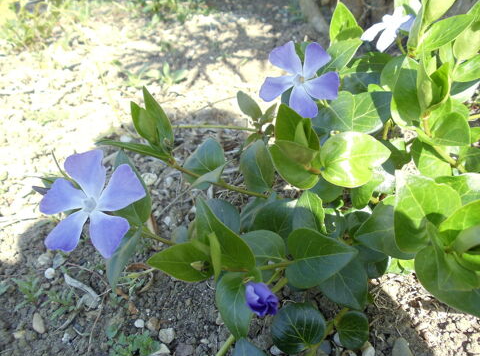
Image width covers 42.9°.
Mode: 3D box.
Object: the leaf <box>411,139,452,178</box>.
[{"bbox_3d":[0.132,-0.013,0.420,0.028,0.009,0.029,0,66,0],"label":"leaf"}]

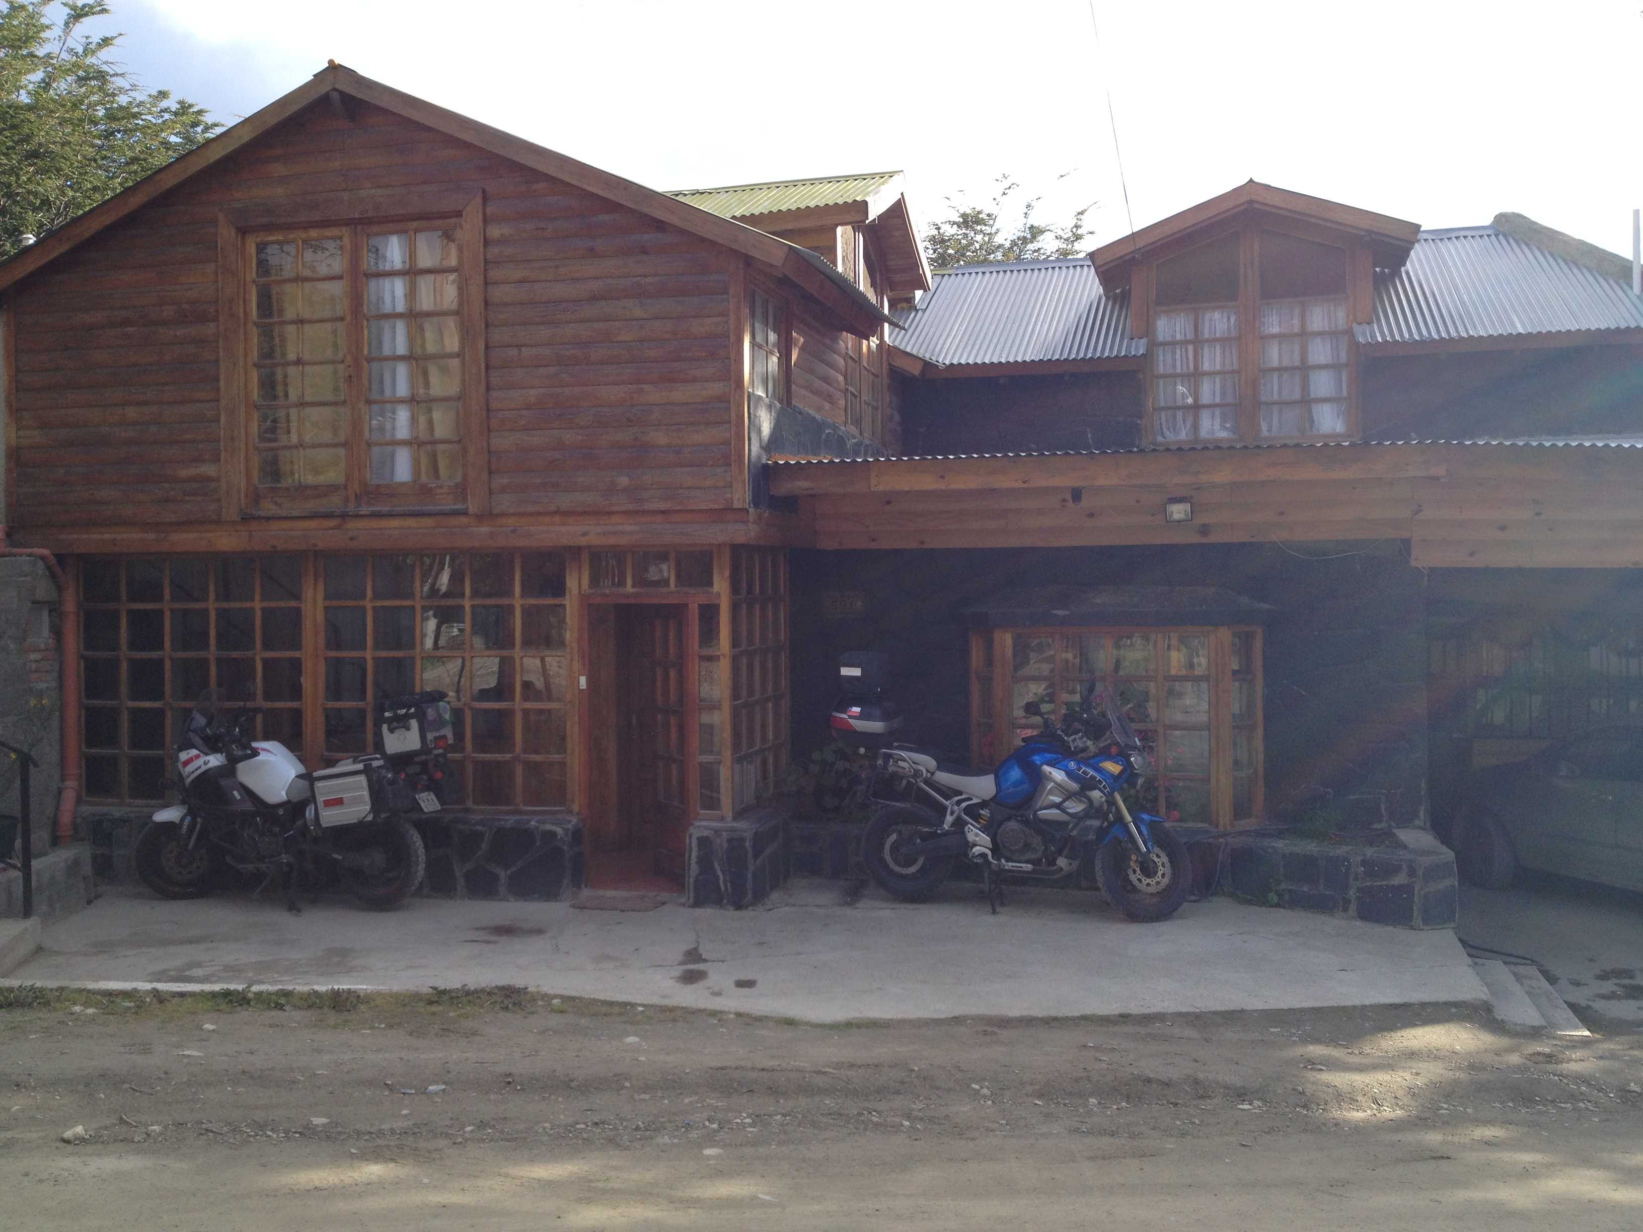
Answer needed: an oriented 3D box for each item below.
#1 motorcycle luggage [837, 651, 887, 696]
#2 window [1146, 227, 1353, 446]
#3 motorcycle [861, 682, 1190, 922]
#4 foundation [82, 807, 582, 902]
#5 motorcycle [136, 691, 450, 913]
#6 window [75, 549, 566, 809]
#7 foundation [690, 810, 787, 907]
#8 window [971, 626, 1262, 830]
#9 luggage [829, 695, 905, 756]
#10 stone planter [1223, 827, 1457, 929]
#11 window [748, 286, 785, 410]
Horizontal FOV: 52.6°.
[{"bbox_3d":[0.265,0.375,10.900,0.320,0.270,0.360,0,0,13],"label":"motorcycle luggage"},{"bbox_3d":[3.434,-2.244,13.357,1.606,1.718,0.120,0,0,17],"label":"window"},{"bbox_3d":[1.239,1.113,10.149,2.220,1.410,0.950,0,0,22],"label":"motorcycle"},{"bbox_3d":[-3.342,1.605,11.346,3.709,0.504,0.380,0,0,15],"label":"foundation"},{"bbox_3d":[-3.433,1.165,10.560,2.360,1.390,1.020,0,0,20],"label":"motorcycle"},{"bbox_3d":[-3.521,0.443,11.575,3.835,1.768,0.120,0,0,15],"label":"window"},{"bbox_3d":[-0.525,1.583,10.897,0.416,0.500,0.950,0,0,15],"label":"foundation"},{"bbox_3d":[1.966,0.737,11.275,1.984,1.330,0.360,0,0,15],"label":"window"},{"bbox_3d":[0.295,0.703,10.900,0.450,0.340,0.540,0,0,13],"label":"luggage"},{"bbox_3d":[3.110,1.582,10.077,1.300,0.450,0.950,0,0,15],"label":"stone planter"},{"bbox_3d":[-0.368,-1.748,10.815,0.100,0.664,0.801,0,0,15],"label":"window"}]

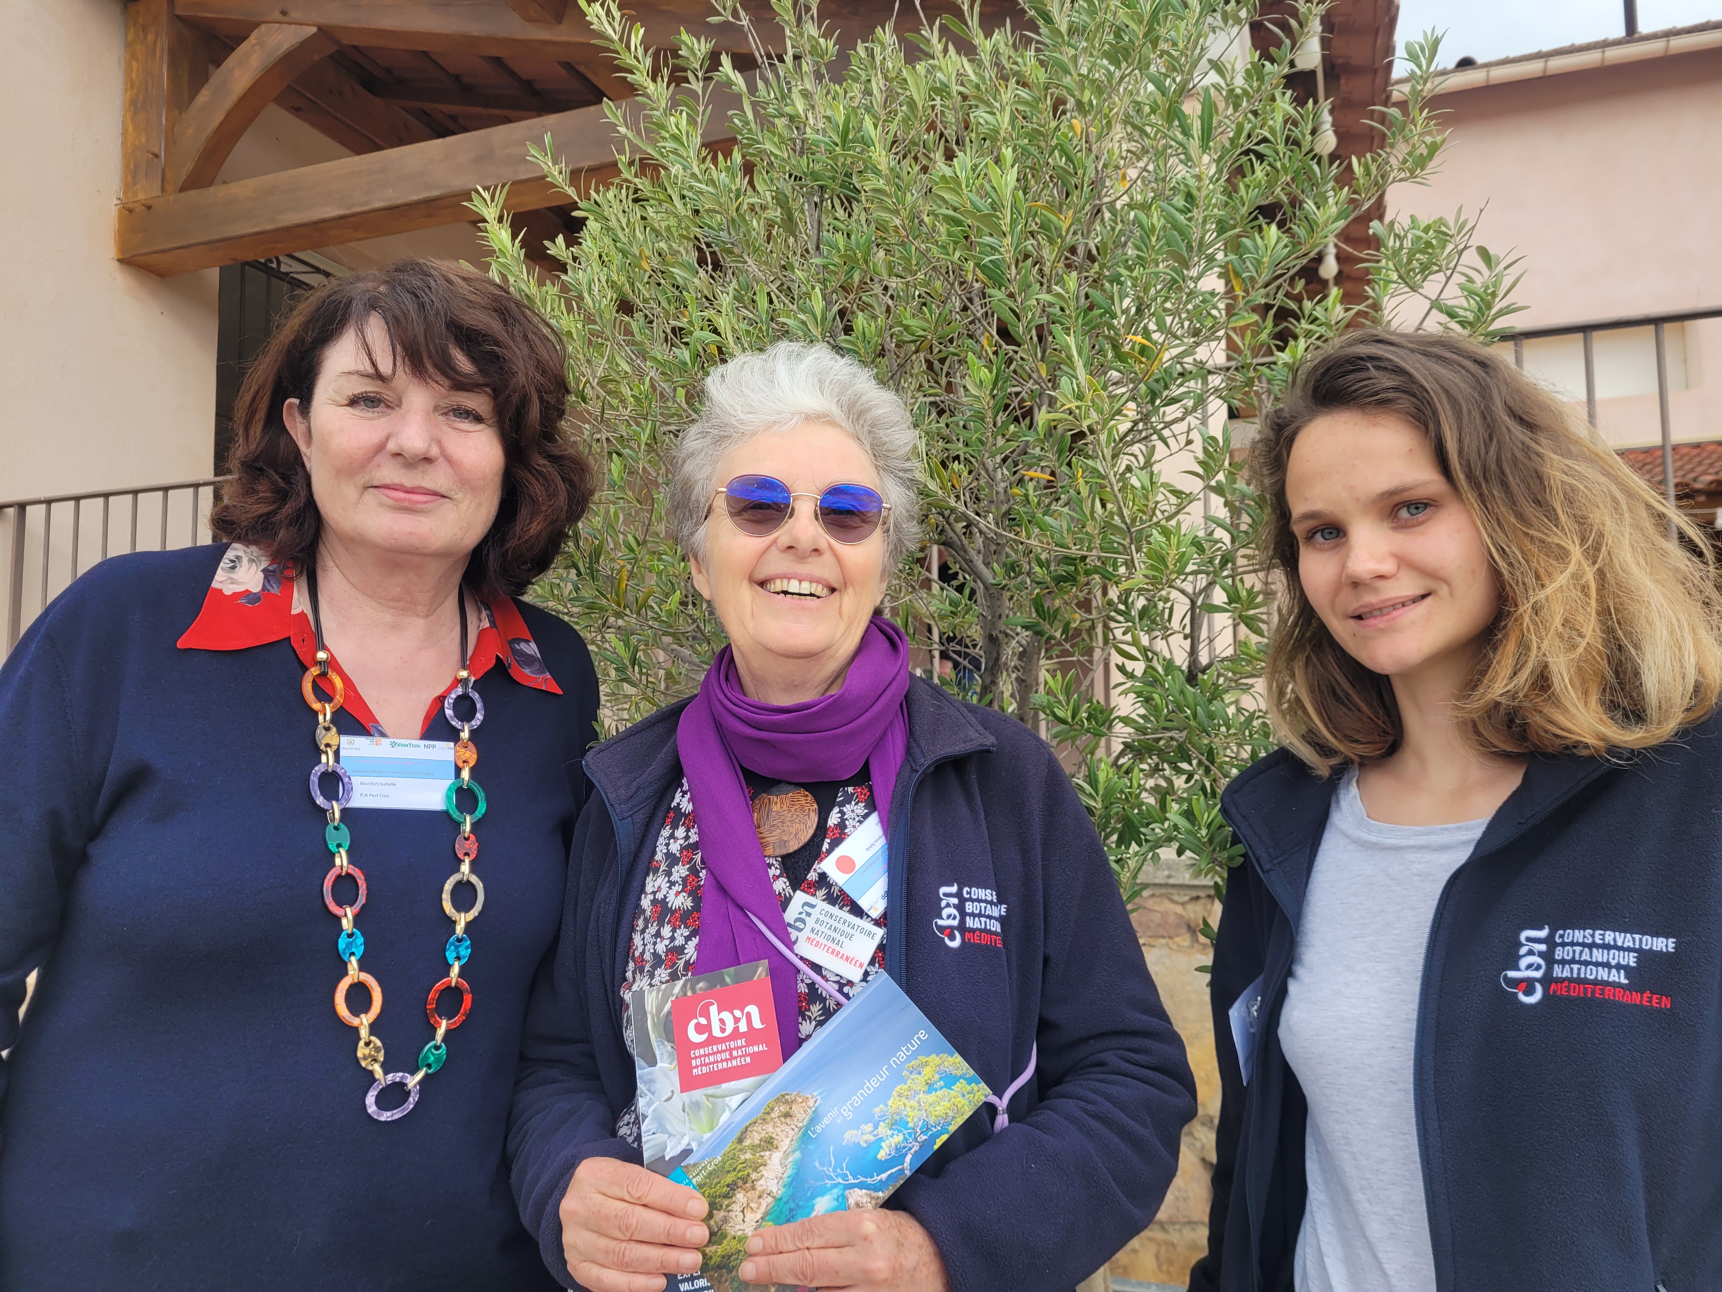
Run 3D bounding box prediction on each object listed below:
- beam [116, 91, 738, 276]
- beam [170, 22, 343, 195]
[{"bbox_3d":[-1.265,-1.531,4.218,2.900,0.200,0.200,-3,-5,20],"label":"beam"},{"bbox_3d":[-2.205,-1.920,4.604,0.820,0.255,0.115,-45,-17,12],"label":"beam"}]

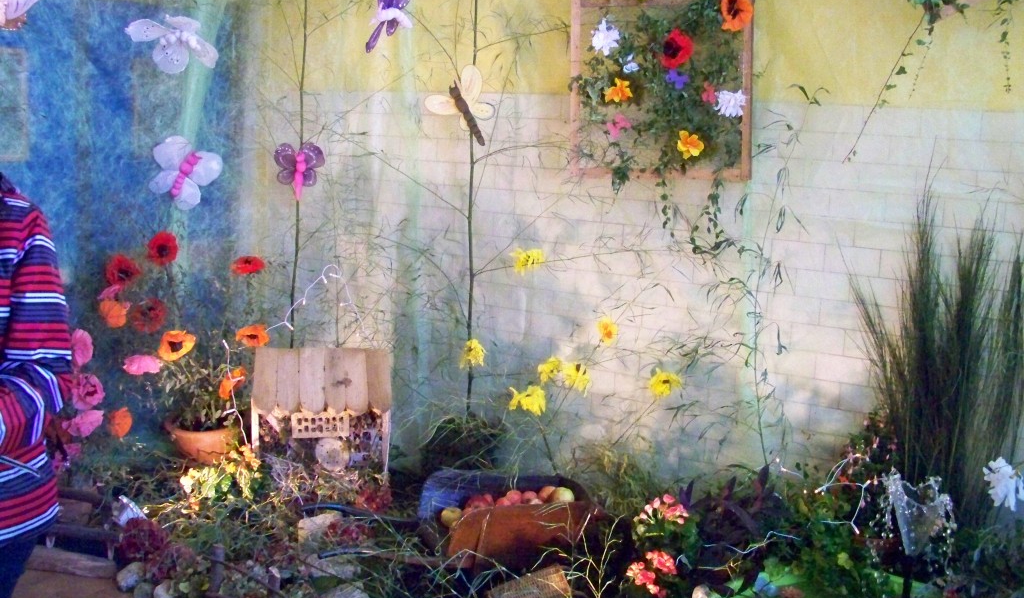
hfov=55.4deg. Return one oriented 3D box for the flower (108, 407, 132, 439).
[{"bbox_3d":[-1.464,0.466,3.650,0.090,0.115,0.085,-1,5,-21],"label":"flower"}]

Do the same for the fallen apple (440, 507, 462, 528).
[{"bbox_3d":[-0.211,0.750,3.350,0.073,0.067,0.073,1,5,0],"label":"fallen apple"}]

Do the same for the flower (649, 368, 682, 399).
[{"bbox_3d":[0.566,0.312,3.600,0.122,0.115,0.090,1,5,0],"label":"flower"}]

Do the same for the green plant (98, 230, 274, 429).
[{"bbox_3d":[-1.380,0.132,4.100,0.680,0.770,0.520,0,12,-12],"label":"green plant"}]

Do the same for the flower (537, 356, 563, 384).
[{"bbox_3d":[0.138,0.260,3.600,0.095,0.100,0.085,-1,5,-15],"label":"flower"}]

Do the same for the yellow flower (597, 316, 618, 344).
[{"bbox_3d":[0.357,0.114,3.650,0.085,0.103,0.070,-1,5,-18],"label":"yellow flower"}]

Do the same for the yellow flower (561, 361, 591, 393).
[{"bbox_3d":[0.250,0.310,3.850,0.115,0.120,0.085,2,11,0],"label":"yellow flower"}]

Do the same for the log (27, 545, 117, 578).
[{"bbox_3d":[-1.620,0.955,3.550,0.420,0.075,0.080,2,5,14],"label":"log"}]

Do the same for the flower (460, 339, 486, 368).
[{"bbox_3d":[-0.162,0.229,4.100,0.105,0.115,0.085,2,11,0],"label":"flower"}]

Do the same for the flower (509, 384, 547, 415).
[{"bbox_3d":[0.060,0.391,3.800,0.140,0.120,0.100,3,12,5],"label":"flower"}]

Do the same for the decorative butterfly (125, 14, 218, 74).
[{"bbox_3d":[-1.099,-0.821,3.150,0.270,0.120,0.220,2,41,-2],"label":"decorative butterfly"}]

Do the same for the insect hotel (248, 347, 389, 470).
[{"bbox_3d":[-0.769,0.455,3.950,0.560,0.500,0.260,1,12,-6],"label":"insect hotel"}]

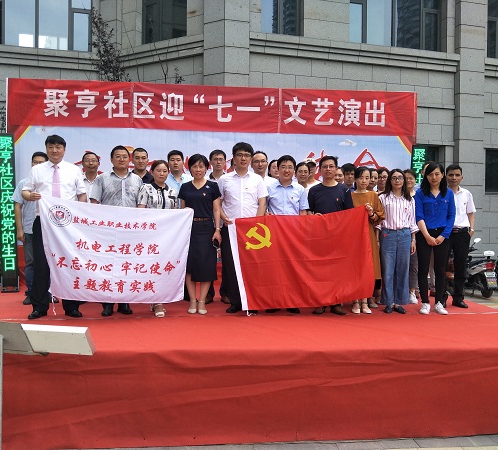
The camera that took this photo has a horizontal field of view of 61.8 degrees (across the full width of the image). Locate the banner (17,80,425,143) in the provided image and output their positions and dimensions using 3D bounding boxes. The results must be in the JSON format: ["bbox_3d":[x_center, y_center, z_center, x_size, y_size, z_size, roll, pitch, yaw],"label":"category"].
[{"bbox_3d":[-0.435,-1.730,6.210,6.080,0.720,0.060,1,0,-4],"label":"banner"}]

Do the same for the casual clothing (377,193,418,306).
[{"bbox_3d":[1.617,0.267,4.530,0.440,1.250,0.310,1,0,14],"label":"casual clothing"}]

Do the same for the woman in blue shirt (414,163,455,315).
[{"bbox_3d":[2.040,0.126,4.570,0.460,1.630,0.320,1,0,18],"label":"woman in blue shirt"}]

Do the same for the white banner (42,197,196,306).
[{"bbox_3d":[-1.290,0.240,4.080,1.480,1.050,0.200,0,0,-6],"label":"white banner"}]

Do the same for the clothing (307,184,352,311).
[{"bbox_3d":[0.868,0.245,4.430,0.490,1.370,0.330,0,0,3],"label":"clothing"}]

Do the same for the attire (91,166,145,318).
[{"bbox_3d":[-1.366,0.167,4.320,0.540,1.490,0.320,0,0,-18],"label":"attire"}]

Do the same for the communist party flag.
[{"bbox_3d":[0.544,0.349,4.270,1.450,1.030,0.200,0,0,-2],"label":"communist party flag"}]

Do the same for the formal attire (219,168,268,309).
[{"bbox_3d":[-0.069,0.171,4.440,0.530,1.480,0.340,0,0,-3],"label":"formal attire"}]

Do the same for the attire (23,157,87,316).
[{"bbox_3d":[-1.978,0.137,4.220,0.580,1.550,0.360,0,0,-13],"label":"attire"}]

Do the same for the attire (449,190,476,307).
[{"bbox_3d":[2.404,0.238,4.820,0.470,1.370,0.320,0,0,13],"label":"attire"}]

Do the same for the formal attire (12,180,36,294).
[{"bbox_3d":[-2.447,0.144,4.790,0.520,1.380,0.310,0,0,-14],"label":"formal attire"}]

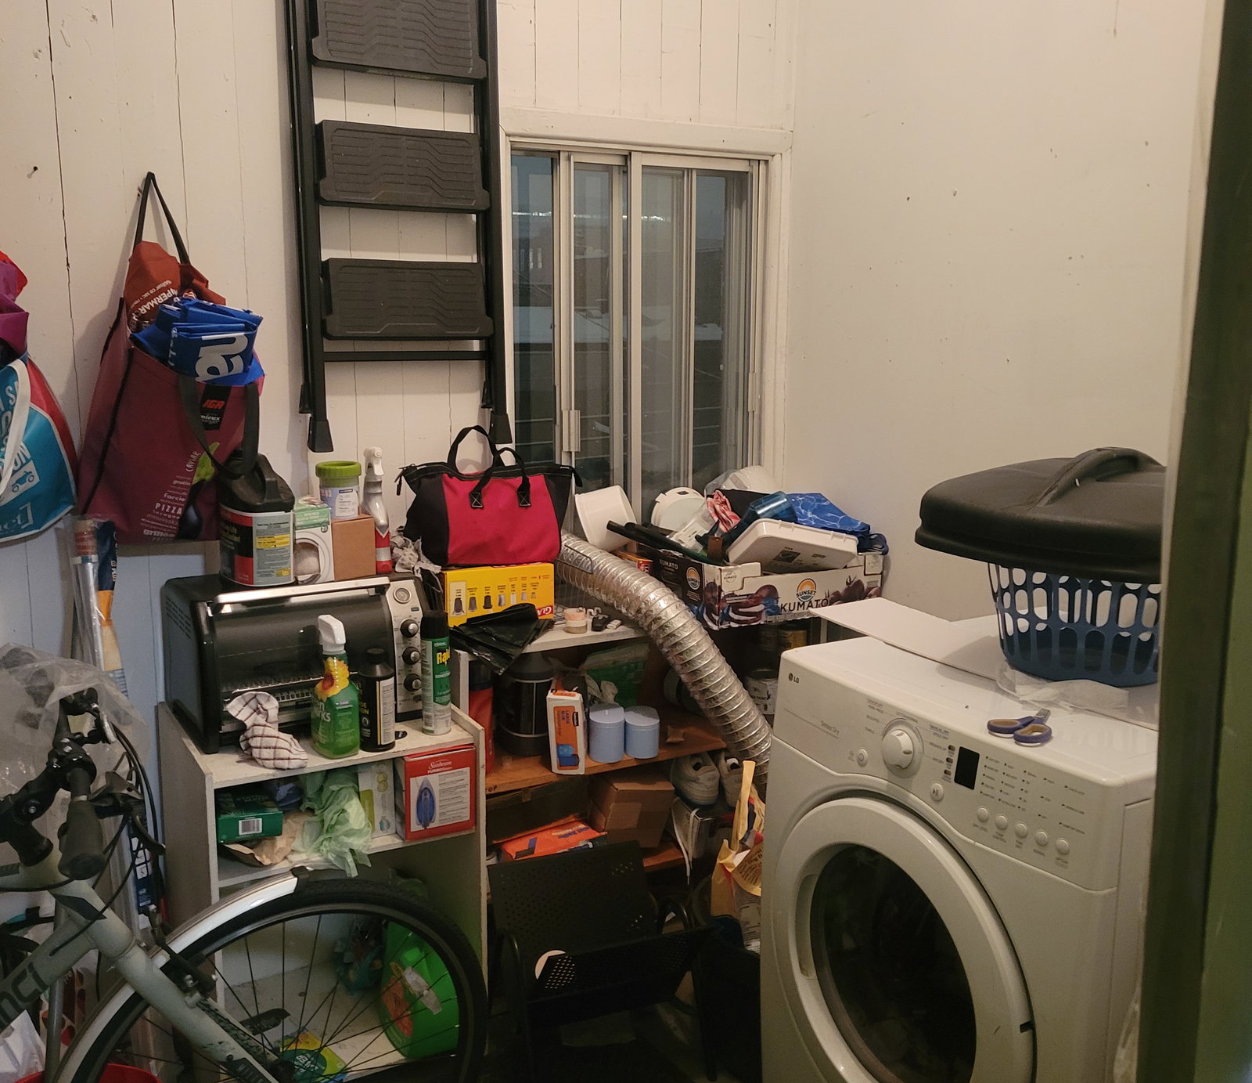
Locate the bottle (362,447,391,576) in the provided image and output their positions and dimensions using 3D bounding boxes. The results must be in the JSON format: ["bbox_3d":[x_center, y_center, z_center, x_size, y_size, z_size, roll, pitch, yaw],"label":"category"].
[{"bbox_3d":[-0.537,-0.071,2.696,0.048,0.268,0.090,-6,13,-28],"label":"bottle"}]

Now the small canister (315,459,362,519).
[{"bbox_3d":[-0.587,-0.106,2.585,0.092,0.110,0.092,-7,14,-34],"label":"small canister"}]

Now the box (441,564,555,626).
[{"bbox_3d":[-0.289,0.114,2.826,0.238,0.123,0.090,-4,12,-18],"label":"box"}]

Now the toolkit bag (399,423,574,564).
[{"bbox_3d":[-0.317,-0.110,2.838,0.375,0.310,0.150,-4,12,-20],"label":"toolkit bag"}]

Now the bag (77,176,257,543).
[{"bbox_3d":[-0.875,-0.340,2.394,0.300,0.660,0.190,-8,14,-35],"label":"bag"}]

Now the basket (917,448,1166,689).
[{"bbox_3d":[0.769,0.026,2.051,0.560,0.360,0.560,-6,13,-30],"label":"basket"}]

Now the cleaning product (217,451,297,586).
[{"bbox_3d":[-0.745,-0.052,2.527,0.136,0.260,0.140,-7,14,-34],"label":"cleaning product"}]

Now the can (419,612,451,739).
[{"bbox_3d":[-0.377,0.259,2.472,0.059,0.242,0.059,0,11,0],"label":"can"}]

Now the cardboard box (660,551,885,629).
[{"bbox_3d":[0.334,0.084,2.950,0.432,0.136,0.295,-5,13,-26],"label":"cardboard box"}]

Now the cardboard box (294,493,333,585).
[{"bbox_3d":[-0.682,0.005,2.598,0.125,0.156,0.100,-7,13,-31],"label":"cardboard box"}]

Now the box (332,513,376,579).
[{"bbox_3d":[-0.580,0.008,2.595,0.092,0.118,0.095,-7,14,-34],"label":"box"}]

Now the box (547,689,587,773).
[{"bbox_3d":[-0.121,0.413,2.729,0.071,0.168,0.060,0,11,11],"label":"box"}]

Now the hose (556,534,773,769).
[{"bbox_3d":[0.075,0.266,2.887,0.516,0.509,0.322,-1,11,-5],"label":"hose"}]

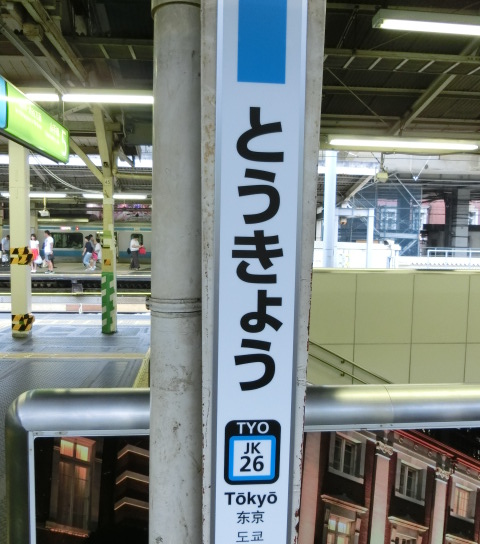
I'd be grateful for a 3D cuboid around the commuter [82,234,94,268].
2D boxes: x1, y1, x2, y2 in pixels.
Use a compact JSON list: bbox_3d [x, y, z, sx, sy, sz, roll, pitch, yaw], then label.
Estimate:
[{"bbox_3d":[-6.678,-0.841,20.290,0.480,1.570,0.440,0,4,-5],"label":"commuter"}]

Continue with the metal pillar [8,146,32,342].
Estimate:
[{"bbox_3d":[-2.876,-0.502,6.077,0.200,2.740,0.180,1,4,-2],"label":"metal pillar"}]

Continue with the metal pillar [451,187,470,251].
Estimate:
[{"bbox_3d":[16.771,-3.343,35.191,0.950,6.200,0.950,1,4,-2],"label":"metal pillar"}]

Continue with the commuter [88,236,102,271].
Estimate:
[{"bbox_3d":[-6.351,-0.830,20.514,0.480,1.530,0.440,0,4,-5],"label":"commuter"}]

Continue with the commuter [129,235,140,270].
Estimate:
[{"bbox_3d":[-4.822,-0.895,21.326,0.480,1.600,0.460,1,4,12],"label":"commuter"}]

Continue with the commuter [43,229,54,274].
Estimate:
[{"bbox_3d":[-7.522,-0.785,18.157,0.440,1.700,0.450,0,4,-8],"label":"commuter"}]

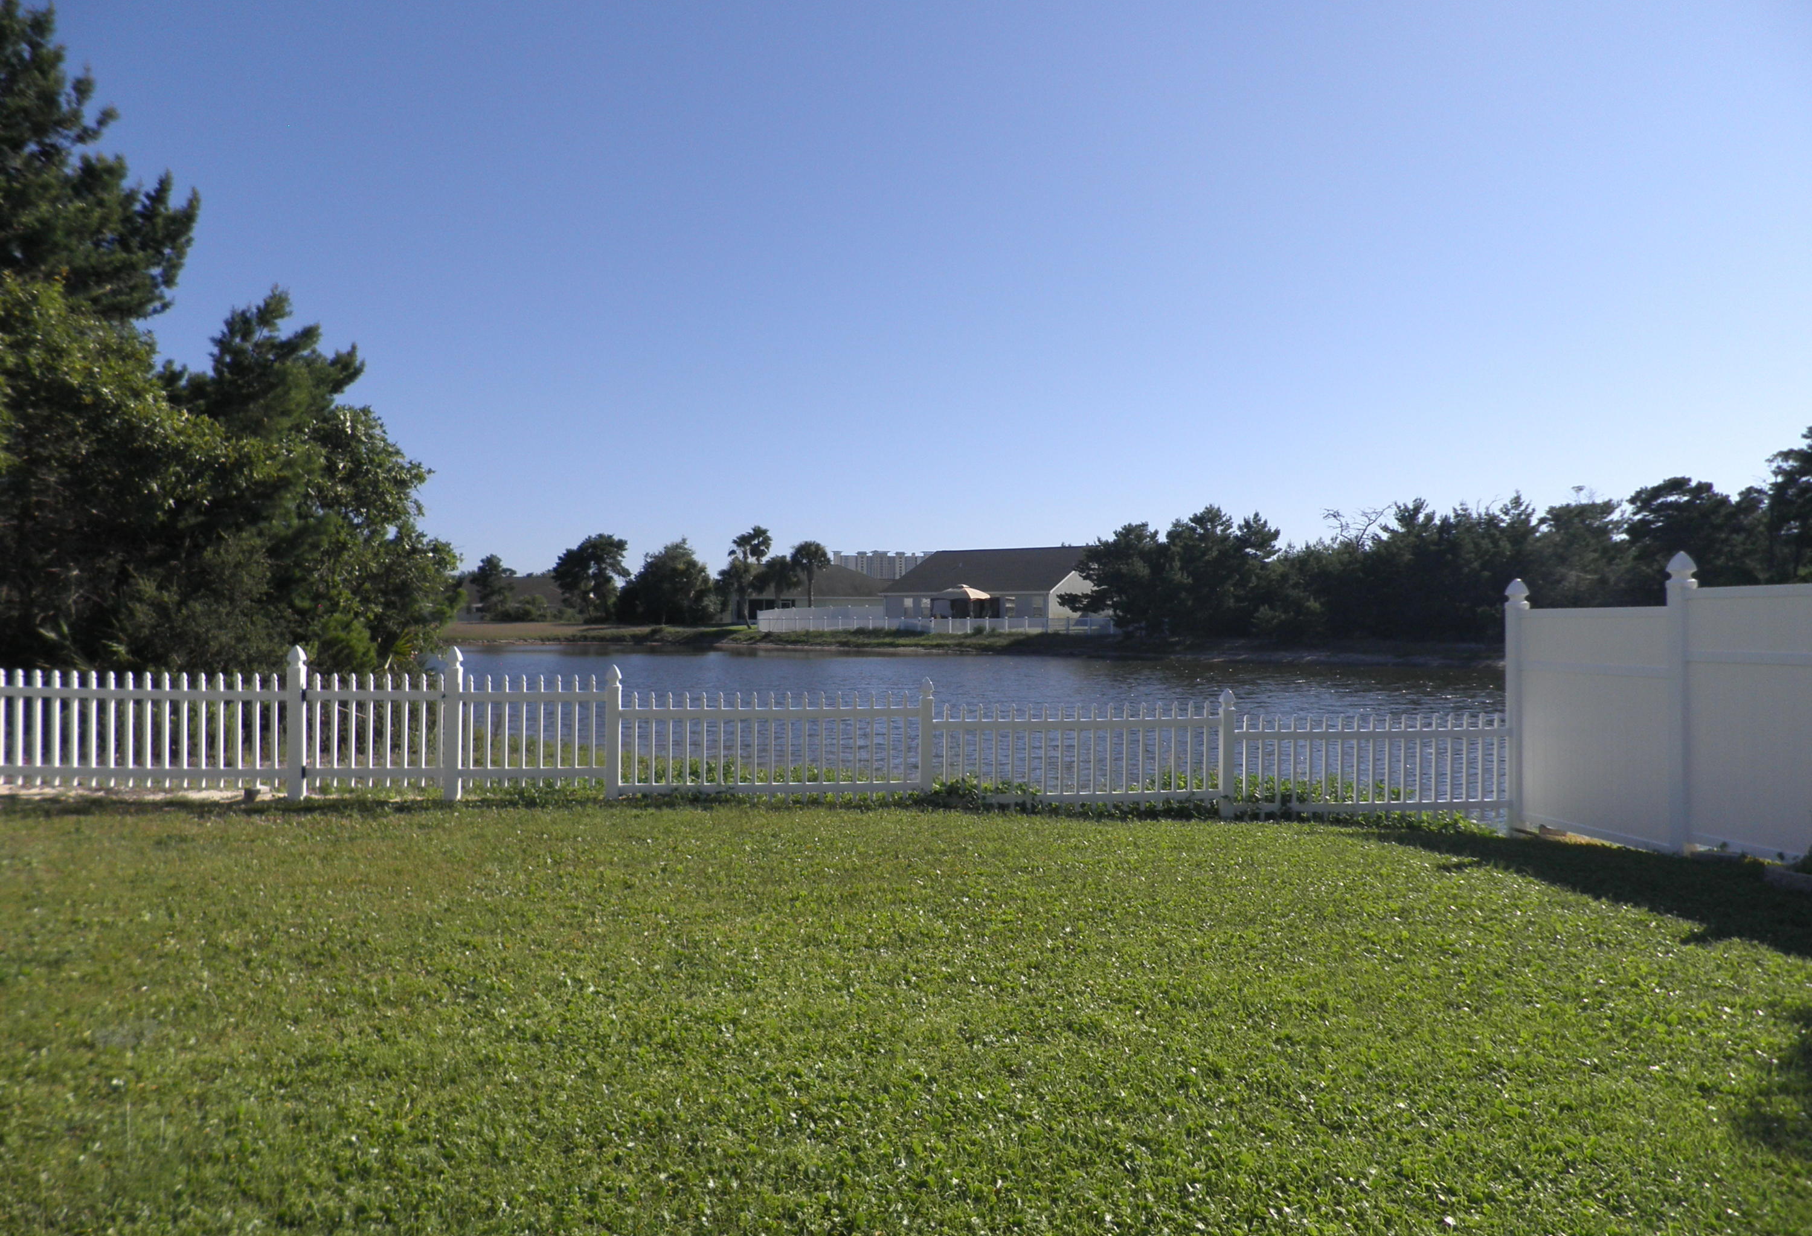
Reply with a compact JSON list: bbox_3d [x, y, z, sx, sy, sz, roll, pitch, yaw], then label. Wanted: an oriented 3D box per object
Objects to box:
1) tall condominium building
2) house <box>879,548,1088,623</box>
[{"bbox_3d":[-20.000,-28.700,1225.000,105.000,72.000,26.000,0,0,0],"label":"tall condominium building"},{"bbox_3d":[9.076,-2.447,106.213,15.600,6.600,16.500,0,0,34],"label":"house"}]

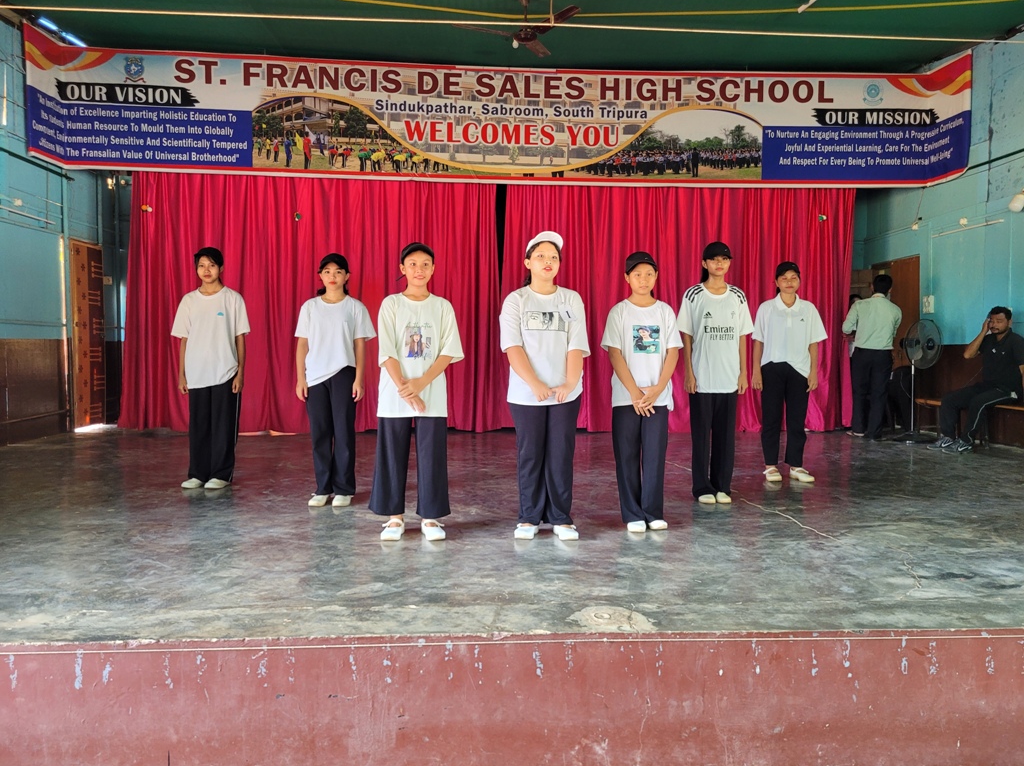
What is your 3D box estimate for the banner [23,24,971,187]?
[{"bbox_3d":[-0.012,-2.749,7.733,9.060,1.242,0.679,0,3,-3],"label":"banner"}]

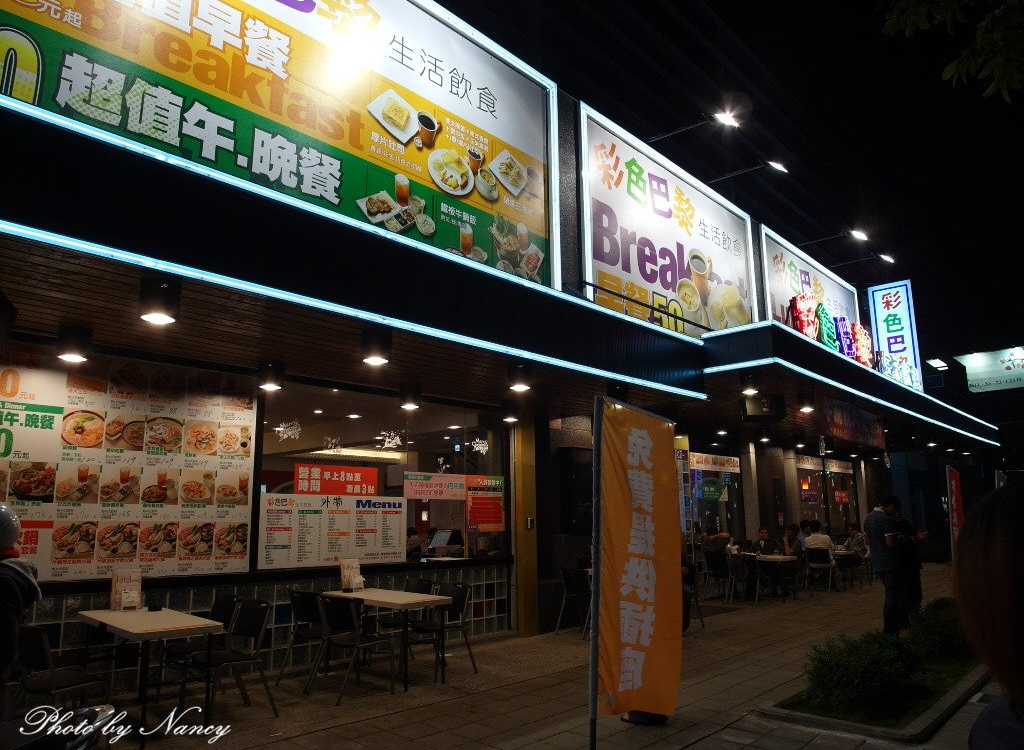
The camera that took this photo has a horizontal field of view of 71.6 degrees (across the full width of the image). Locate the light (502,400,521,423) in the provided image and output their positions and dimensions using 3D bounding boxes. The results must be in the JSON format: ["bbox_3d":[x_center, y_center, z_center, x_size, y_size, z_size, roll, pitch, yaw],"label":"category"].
[{"bbox_3d":[0.002,0.478,9.130,0.235,0.245,0.235,-1,-12,0],"label":"light"}]

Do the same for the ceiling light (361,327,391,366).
[{"bbox_3d":[-1.082,-0.236,5.638,0.230,0.245,0.230,-1,-12,0],"label":"ceiling light"}]

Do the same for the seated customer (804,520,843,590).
[{"bbox_3d":[6.154,3.594,14.001,0.570,1.310,0.780,-9,-14,34],"label":"seated customer"}]

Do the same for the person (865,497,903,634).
[{"bbox_3d":[4.751,2.413,9.112,0.420,1.730,0.500,8,-15,-37],"label":"person"}]

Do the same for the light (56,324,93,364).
[{"bbox_3d":[-3.380,-0.245,5.483,0.230,0.245,0.230,-11,-16,42],"label":"light"}]

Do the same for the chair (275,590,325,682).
[{"bbox_3d":[-1.798,2.427,6.574,0.560,0.810,0.490,11,-16,-43],"label":"chair"}]

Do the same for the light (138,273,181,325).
[{"bbox_3d":[-2.204,-0.477,4.424,0.230,0.245,0.230,-11,-16,42],"label":"light"}]

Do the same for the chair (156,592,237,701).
[{"bbox_3d":[-2.416,2.208,5.683,0.560,0.800,0.540,11,-16,-43],"label":"chair"}]

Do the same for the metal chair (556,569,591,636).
[{"bbox_3d":[0.941,2.952,9.240,0.560,0.810,0.500,9,-15,-38],"label":"metal chair"}]

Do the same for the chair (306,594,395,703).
[{"bbox_3d":[-1.361,2.255,5.961,0.540,0.800,0.560,-11,-16,42],"label":"chair"}]

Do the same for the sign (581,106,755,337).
[{"bbox_3d":[2.297,-1.588,9.512,0.150,2.520,4.463,-11,-16,42],"label":"sign"}]

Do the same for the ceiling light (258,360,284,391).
[{"bbox_3d":[-2.275,0.001,6.720,0.235,0.245,0.235,-11,-16,42],"label":"ceiling light"}]

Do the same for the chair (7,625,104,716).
[{"bbox_3d":[-2.879,1.959,4.463,0.530,0.800,0.550,-9,-15,36],"label":"chair"}]

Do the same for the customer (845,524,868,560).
[{"bbox_3d":[7.141,3.755,14.703,0.700,1.260,0.520,3,-12,-17],"label":"customer"}]

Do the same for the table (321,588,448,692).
[{"bbox_3d":[-1.203,2.494,6.762,1.330,0.745,0.610,-11,-16,42],"label":"table"}]

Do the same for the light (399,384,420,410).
[{"bbox_3d":[-1.133,0.233,7.887,0.230,0.245,0.230,-1,-12,0],"label":"light"}]

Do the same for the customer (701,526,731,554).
[{"bbox_3d":[3.596,3.340,12.512,0.560,1.250,0.780,-10,-15,39],"label":"customer"}]

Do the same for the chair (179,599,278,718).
[{"bbox_3d":[-2.125,2.190,5.441,0.560,0.820,0.490,11,-16,-43],"label":"chair"}]

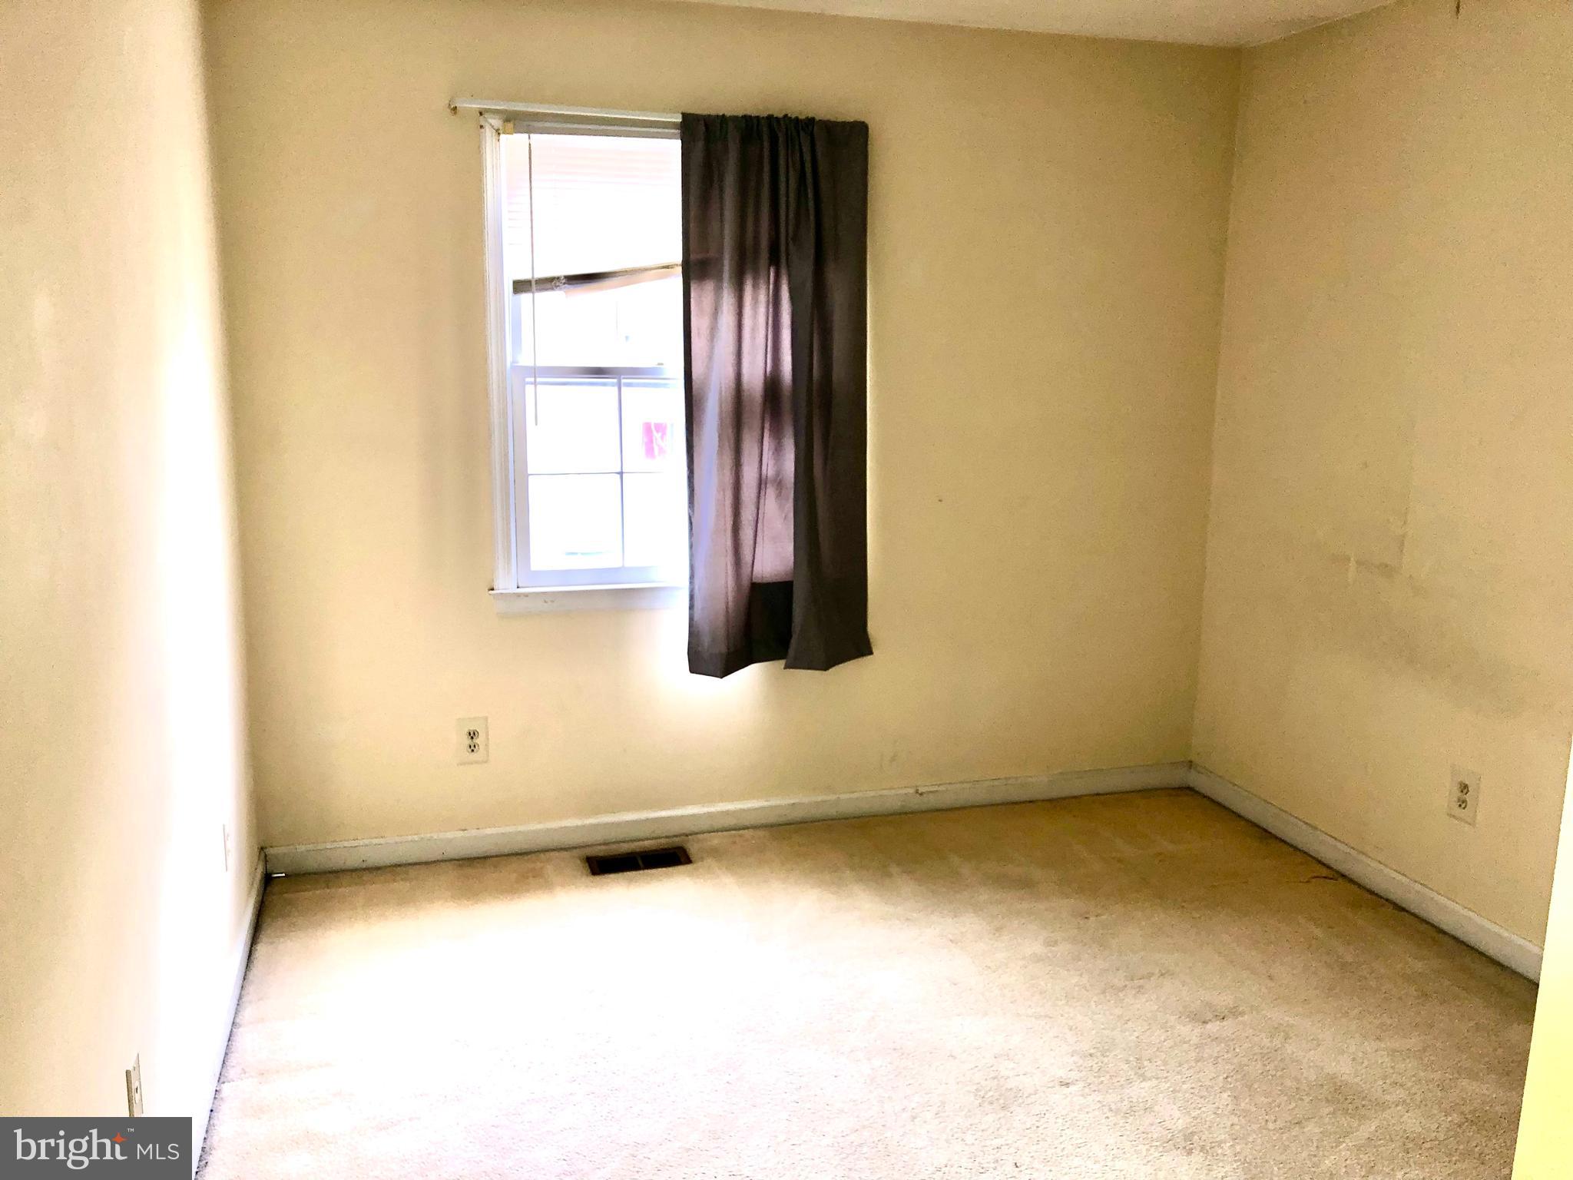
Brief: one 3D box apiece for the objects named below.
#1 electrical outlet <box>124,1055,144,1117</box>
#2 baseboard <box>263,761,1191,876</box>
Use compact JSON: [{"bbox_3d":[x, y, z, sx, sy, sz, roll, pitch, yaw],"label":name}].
[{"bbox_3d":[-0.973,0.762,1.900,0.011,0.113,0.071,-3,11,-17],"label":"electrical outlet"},{"bbox_3d":[-0.036,0.711,4.041,3.035,0.086,0.014,-3,11,-17],"label":"baseboard"}]

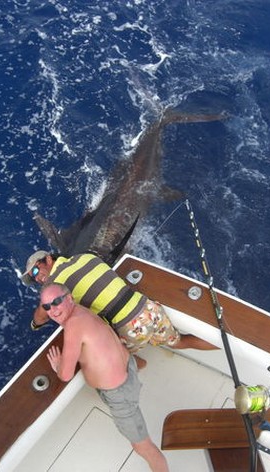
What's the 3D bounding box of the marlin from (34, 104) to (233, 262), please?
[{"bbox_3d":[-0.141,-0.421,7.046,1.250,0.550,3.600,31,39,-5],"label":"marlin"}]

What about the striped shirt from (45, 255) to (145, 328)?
[{"bbox_3d":[-0.235,0.360,4.450,0.460,0.280,0.620,-29,48,-33],"label":"striped shirt"}]

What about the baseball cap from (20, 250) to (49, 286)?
[{"bbox_3d":[-0.672,0.210,4.600,0.260,0.180,0.140,-39,58,-17],"label":"baseball cap"}]

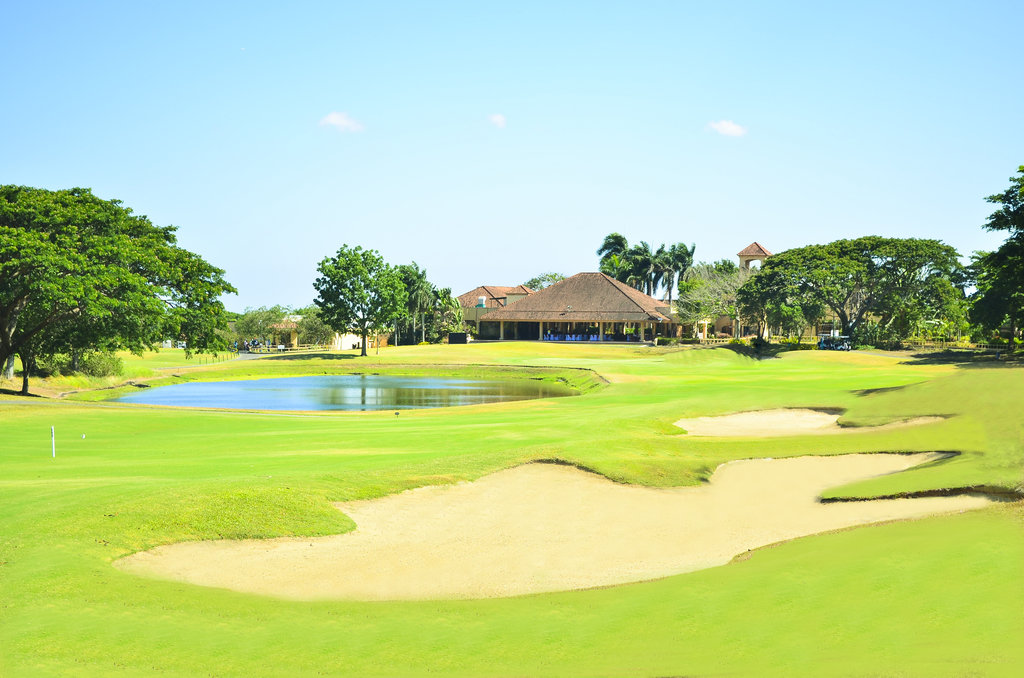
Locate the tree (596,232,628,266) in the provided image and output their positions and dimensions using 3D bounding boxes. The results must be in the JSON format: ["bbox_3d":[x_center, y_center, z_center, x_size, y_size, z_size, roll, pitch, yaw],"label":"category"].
[{"bbox_3d":[16.340,-8.330,303.000,5.340,17.790,5.200,0,0,0],"label":"tree"}]

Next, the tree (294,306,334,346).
[{"bbox_3d":[-27.200,-1.650,258.000,5.780,5.650,5.500,0,0,0],"label":"tree"}]

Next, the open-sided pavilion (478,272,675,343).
[{"bbox_3d":[10.830,-4.650,276.000,26.000,10.290,21.500,0,0,14],"label":"open-sided pavilion"}]

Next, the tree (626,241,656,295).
[{"bbox_3d":[20.800,-7.660,302.000,5.320,16.440,5.200,0,0,0],"label":"tree"}]

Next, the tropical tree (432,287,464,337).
[{"bbox_3d":[-8.850,-3.430,257.000,4.120,7.550,4.100,0,0,0],"label":"tropical tree"}]

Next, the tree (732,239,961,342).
[{"bbox_3d":[41.800,-6.010,232.000,27.990,13.380,24.000,0,0,0],"label":"tree"}]

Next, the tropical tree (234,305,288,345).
[{"bbox_3d":[-34.640,-1.800,259.000,7.470,5.950,7.000,0,0,0],"label":"tropical tree"}]

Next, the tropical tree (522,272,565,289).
[{"bbox_3d":[5.510,-5.180,308.000,7.560,11.510,7.500,0,0,0],"label":"tropical tree"}]

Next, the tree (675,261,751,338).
[{"bbox_3d":[26.680,-5.100,248.000,9.800,10.060,9.200,0,0,0],"label":"tree"}]

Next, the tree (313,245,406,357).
[{"bbox_3d":[-18.600,-4.730,230.000,11.540,13.750,11.200,0,0,0],"label":"tree"}]

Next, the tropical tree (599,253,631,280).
[{"bbox_3d":[16.440,-6.690,302.000,5.320,14.510,5.200,0,0,0],"label":"tropical tree"}]

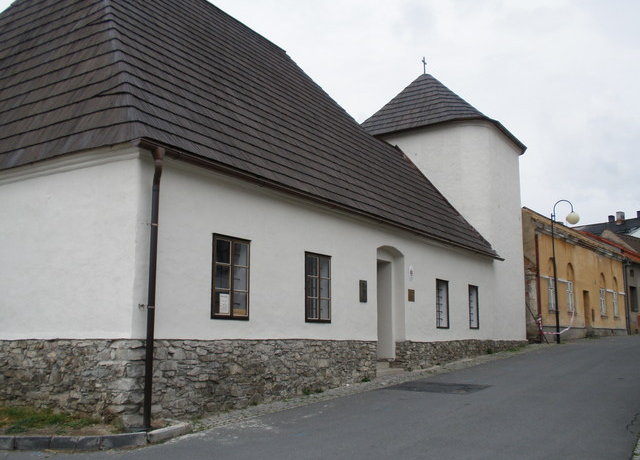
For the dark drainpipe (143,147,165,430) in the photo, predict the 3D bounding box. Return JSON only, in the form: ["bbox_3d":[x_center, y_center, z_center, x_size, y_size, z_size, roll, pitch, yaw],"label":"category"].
[{"bbox_3d":[-2.390,0.790,9.834,0.250,4.006,0.160,-6,-11,32],"label":"dark drainpipe"}]

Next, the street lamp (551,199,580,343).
[{"bbox_3d":[9.149,1.482,25.201,1.030,5.329,0.480,-5,-10,30],"label":"street lamp"}]

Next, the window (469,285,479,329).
[{"bbox_3d":[4.810,2.432,21.461,0.120,1.355,0.847,-6,-11,32],"label":"window"}]

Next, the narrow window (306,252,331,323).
[{"bbox_3d":[-0.045,1.186,13.874,0.120,1.389,0.972,-6,-11,32],"label":"narrow window"}]

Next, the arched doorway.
[{"bbox_3d":[1.606,1.816,16.667,0.380,2.754,1.495,-6,-11,32],"label":"arched doorway"}]

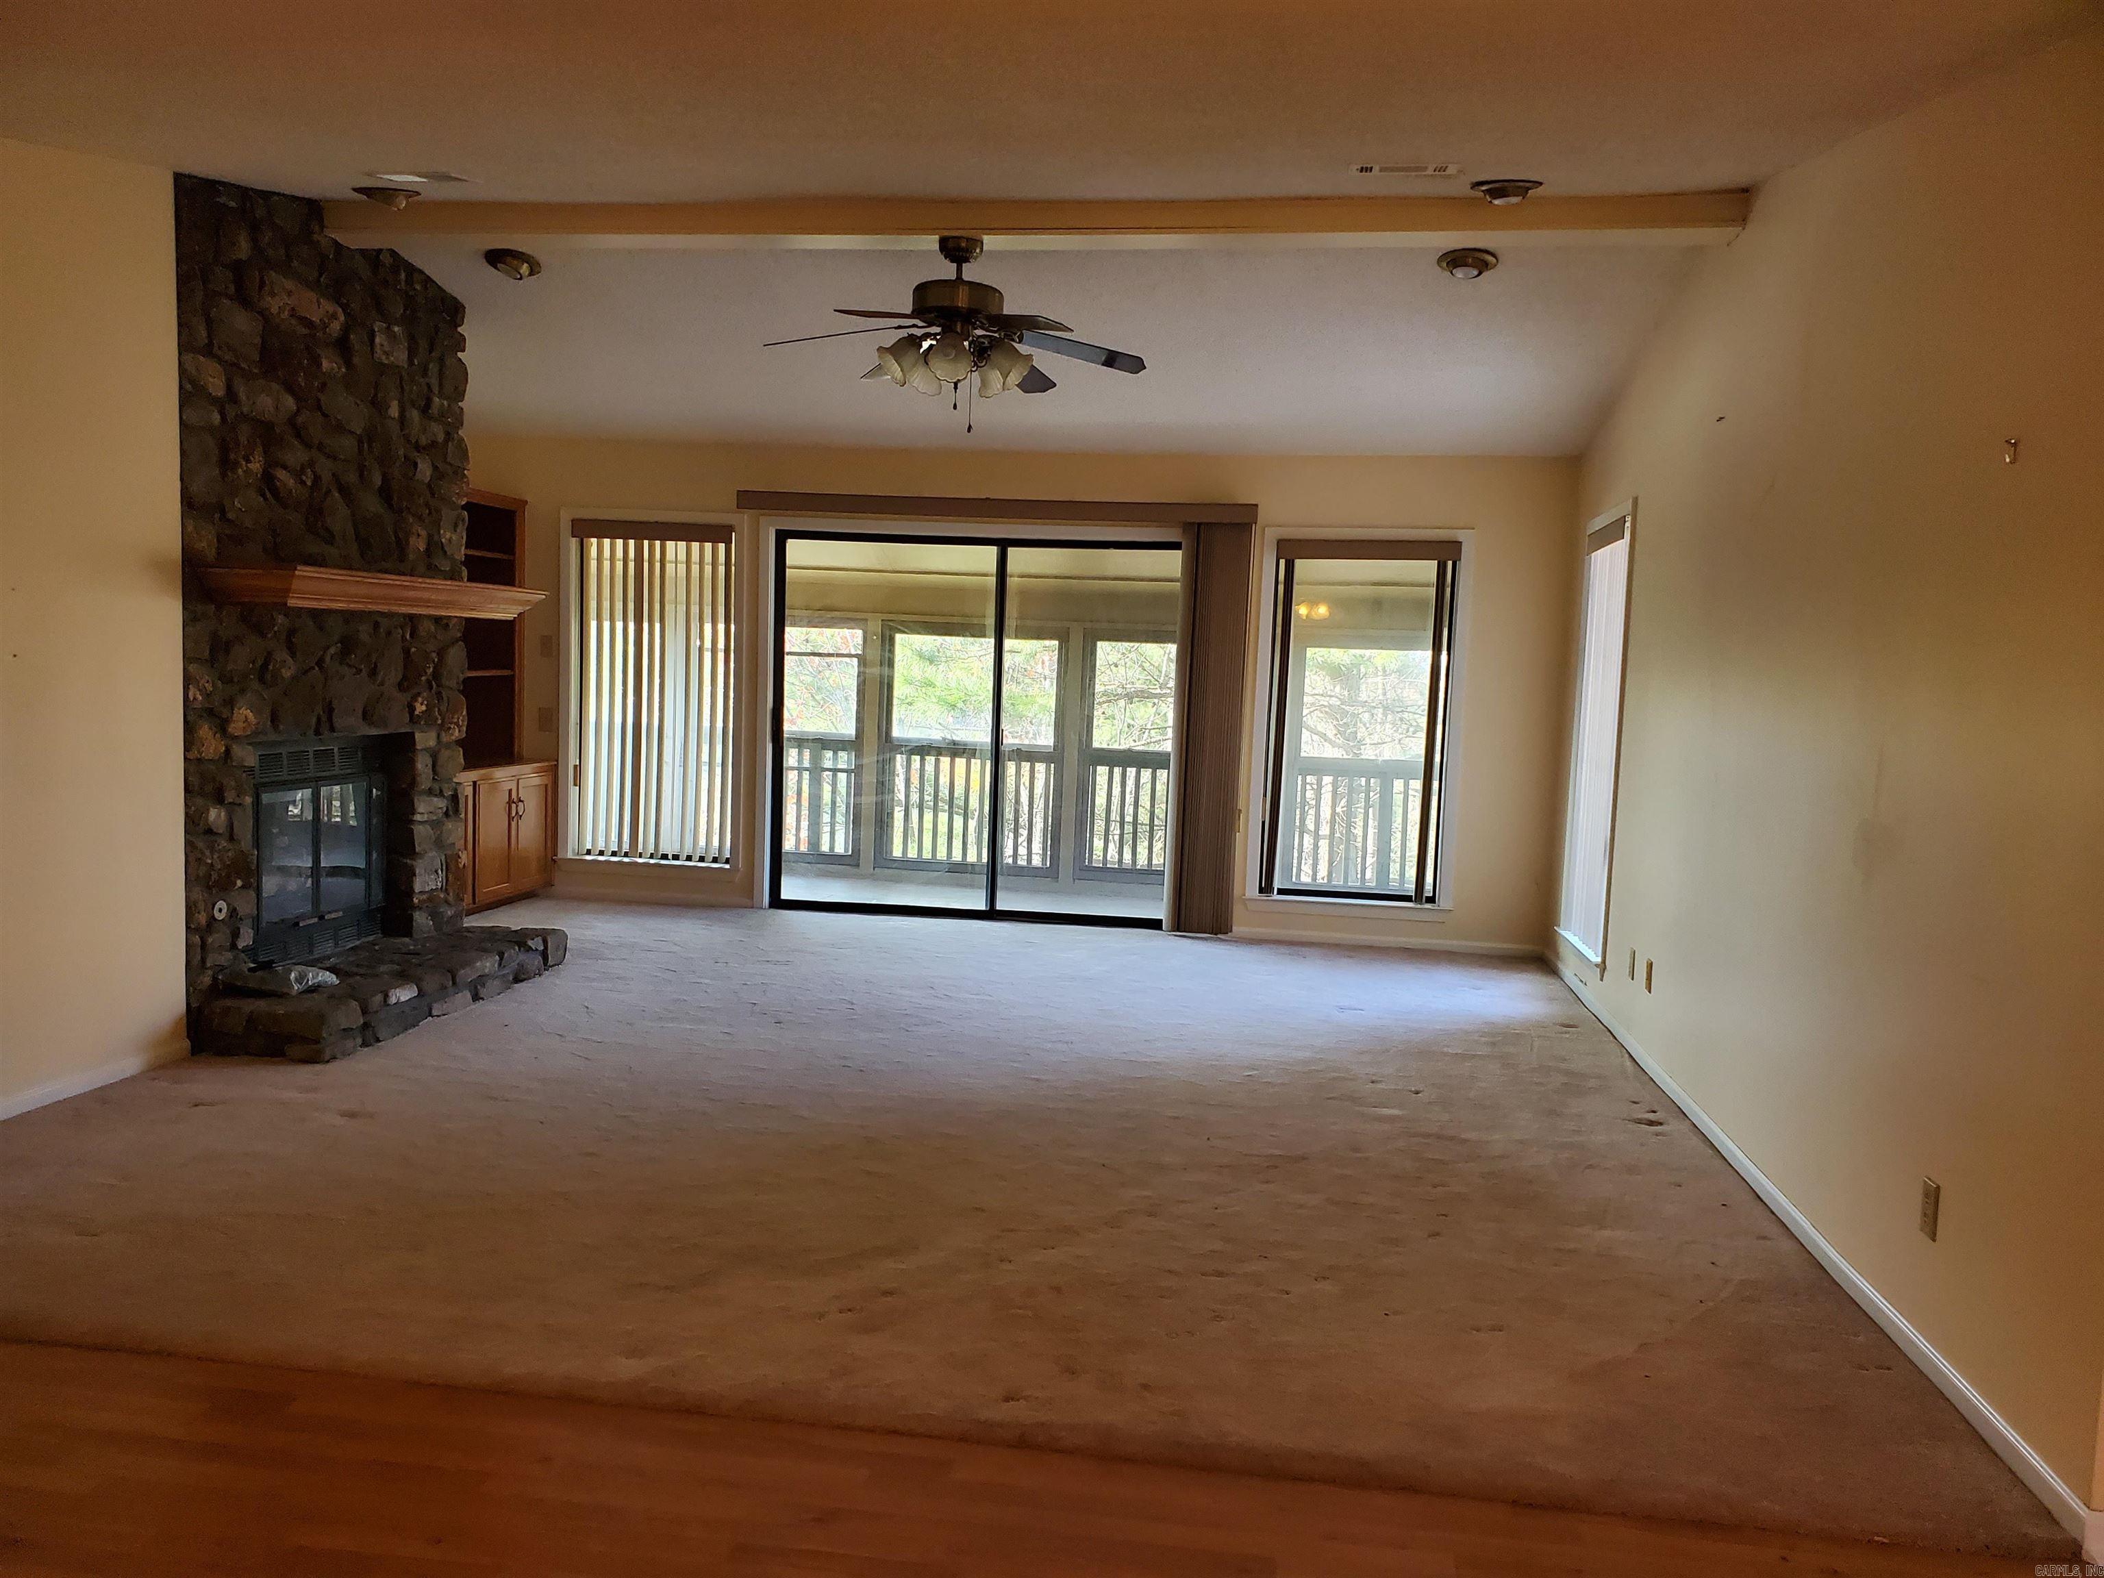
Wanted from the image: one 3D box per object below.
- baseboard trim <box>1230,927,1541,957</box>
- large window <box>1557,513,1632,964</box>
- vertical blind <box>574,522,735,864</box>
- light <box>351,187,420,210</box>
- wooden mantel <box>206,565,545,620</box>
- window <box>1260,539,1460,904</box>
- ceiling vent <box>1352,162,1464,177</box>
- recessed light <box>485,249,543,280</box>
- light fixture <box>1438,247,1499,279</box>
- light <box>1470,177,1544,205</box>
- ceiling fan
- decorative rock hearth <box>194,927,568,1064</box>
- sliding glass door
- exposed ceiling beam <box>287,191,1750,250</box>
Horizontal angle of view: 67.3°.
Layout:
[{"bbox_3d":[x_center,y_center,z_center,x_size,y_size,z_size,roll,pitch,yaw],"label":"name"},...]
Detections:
[{"bbox_3d":[1.682,0.771,7.938,1.569,0.058,0.017,3,5,8],"label":"baseboard trim"},{"bbox_3d":[2.420,-0.234,6.973,0.100,1.861,0.929,3,5,8],"label":"large window"},{"bbox_3d":[-2.135,-0.500,8.386,0.902,1.799,0.100,3,5,8],"label":"vertical blind"},{"bbox_3d":[-2.277,-2.013,5.419,0.210,0.070,0.210,3,14,8],"label":"light"},{"bbox_3d":[-2.491,-0.727,6.004,0.330,0.130,1.780,3,5,8],"label":"wooden mantel"},{"bbox_3d":[1.535,-0.327,7.899,0.887,1.812,0.100,3,5,8],"label":"window"},{"bbox_3d":[1.027,-1.790,4.586,0.310,0.025,0.200,3,14,8],"label":"ceiling vent"},{"bbox_3d":[-2.110,-2.037,6.188,0.210,0.065,0.210,3,-7,8],"label":"recessed light"},{"bbox_3d":[1.489,-1.857,5.644,0.210,0.070,0.210,3,-6,8],"label":"light fixture"},{"bbox_3d":[1.398,-1.828,4.865,0.210,0.065,0.210,3,14,8],"label":"light"},{"bbox_3d":[-0.321,-1.638,5.466,1.360,0.550,1.360,3,5,8],"label":"ceiling fan"},{"bbox_3d":[-2.465,0.722,5.986,0.540,0.195,1.740,3,5,8],"label":"decorative rock hearth"},{"bbox_3d":[-0.316,-0.299,8.233,2.312,1.988,0.120,3,5,8],"label":"sliding glass door"},{"bbox_3d":[-0.204,-1.956,5.459,4.877,0.122,0.209,3,5,8],"label":"exposed ceiling beam"}]

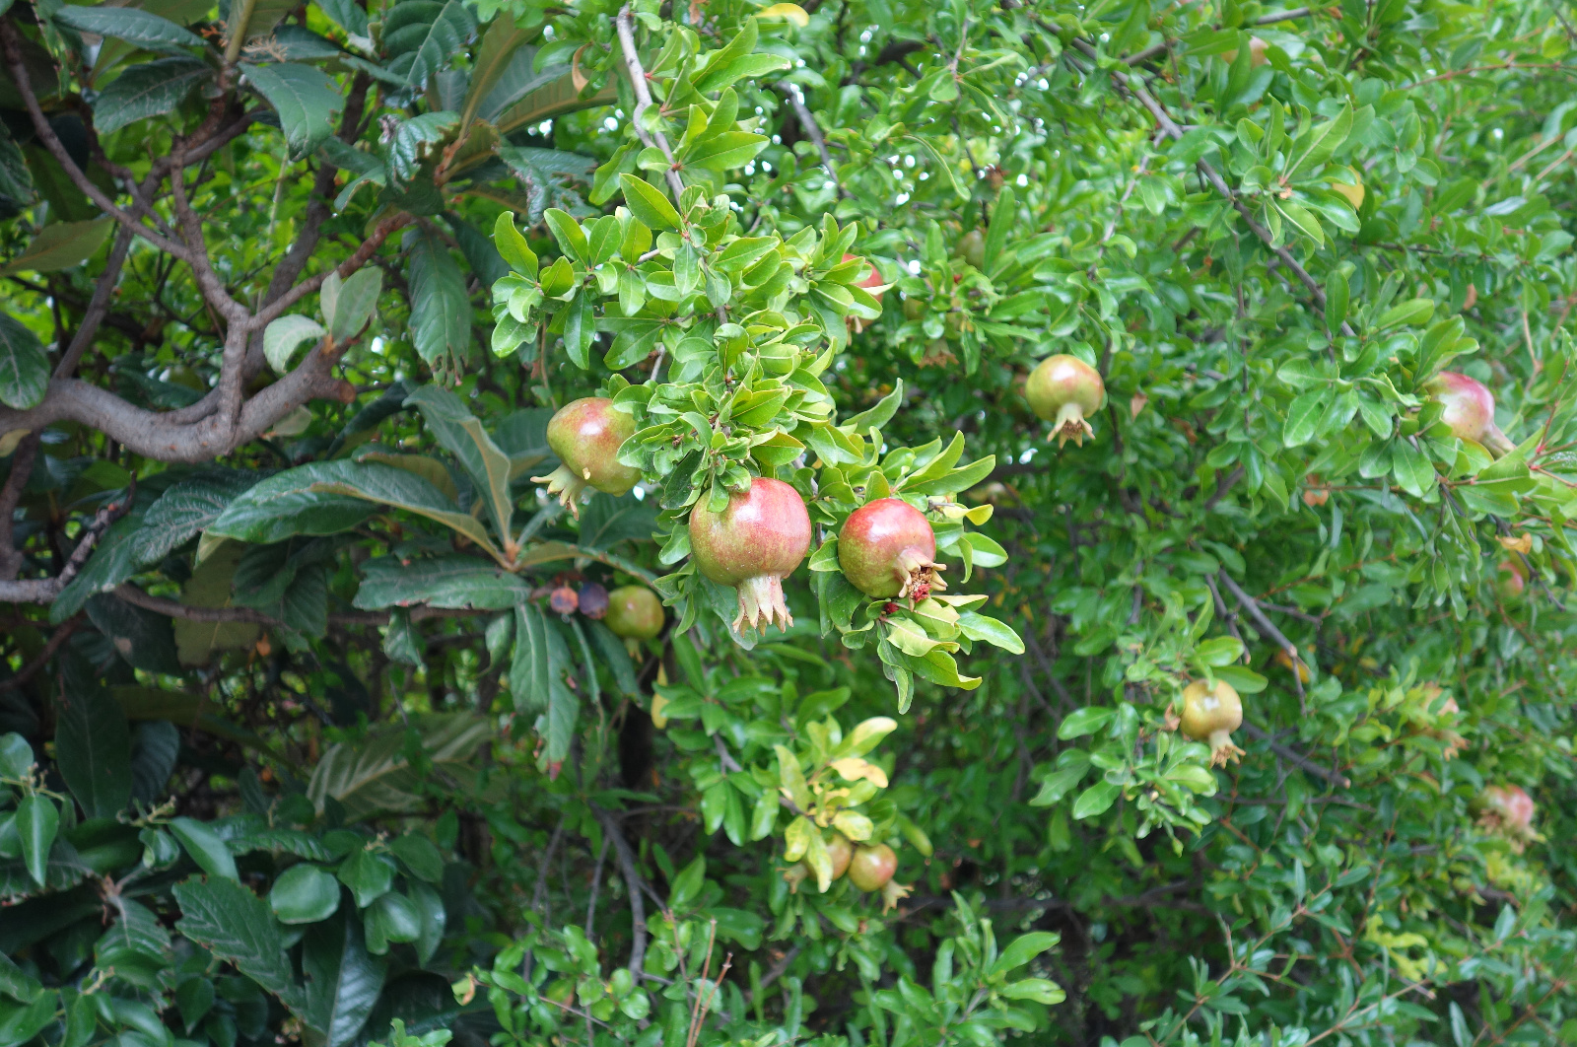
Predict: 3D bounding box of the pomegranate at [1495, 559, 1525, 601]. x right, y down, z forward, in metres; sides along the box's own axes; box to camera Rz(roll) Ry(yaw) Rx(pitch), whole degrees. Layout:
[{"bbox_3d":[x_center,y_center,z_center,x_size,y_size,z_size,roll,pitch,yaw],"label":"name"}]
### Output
[{"bbox_3d":[0.821,0.066,2.200,0.044,0.048,0.044,0,0,0],"label":"pomegranate"}]

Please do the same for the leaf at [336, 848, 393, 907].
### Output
[{"bbox_3d":[-0.330,0.275,1.500,0.044,0.050,0.014,6,-20,2],"label":"leaf"}]

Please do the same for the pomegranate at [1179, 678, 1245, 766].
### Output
[{"bbox_3d":[0.408,0.189,1.850,0.064,0.083,0.064,-13,-12,0],"label":"pomegranate"}]

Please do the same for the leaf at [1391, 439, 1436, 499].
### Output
[{"bbox_3d":[0.502,-0.045,1.550,0.031,0.053,0.011,-21,-14,-6],"label":"leaf"}]

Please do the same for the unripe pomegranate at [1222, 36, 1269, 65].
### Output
[{"bbox_3d":[0.511,-0.520,2.150,0.058,0.058,0.058,0,0,0],"label":"unripe pomegranate"}]

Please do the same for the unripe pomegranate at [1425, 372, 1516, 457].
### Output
[{"bbox_3d":[0.565,-0.091,1.600,0.092,0.055,0.055,43,0,12],"label":"unripe pomegranate"}]

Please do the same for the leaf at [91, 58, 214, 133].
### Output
[{"bbox_3d":[-0.545,-0.365,1.650,0.118,0.022,0.055,-28,45,-17],"label":"leaf"}]

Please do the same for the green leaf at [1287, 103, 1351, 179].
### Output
[{"bbox_3d":[0.391,-0.282,1.420,0.029,0.080,0.014,41,9,12],"label":"green leaf"}]

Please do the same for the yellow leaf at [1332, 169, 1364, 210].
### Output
[{"bbox_3d":[0.494,-0.294,1.700,0.028,0.038,0.012,0,-3,6],"label":"yellow leaf"}]

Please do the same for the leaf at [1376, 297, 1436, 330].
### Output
[{"bbox_3d":[0.528,-0.178,1.650,0.054,0.022,0.009,-27,-47,12],"label":"leaf"}]

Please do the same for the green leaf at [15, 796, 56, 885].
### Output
[{"bbox_3d":[-0.579,0.244,1.480,0.033,0.071,0.014,-6,-11,-1],"label":"green leaf"}]

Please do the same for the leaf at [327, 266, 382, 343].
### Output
[{"bbox_3d":[-0.360,-0.181,1.600,0.031,0.073,0.012,32,-6,-2],"label":"leaf"}]

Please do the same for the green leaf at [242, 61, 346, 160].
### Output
[{"bbox_3d":[-0.413,-0.343,1.600,0.068,0.133,0.031,-9,-37,-34],"label":"green leaf"}]

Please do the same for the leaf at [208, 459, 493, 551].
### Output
[{"bbox_3d":[-0.341,-0.014,1.500,0.235,0.075,0.085,0,0,-9],"label":"leaf"}]

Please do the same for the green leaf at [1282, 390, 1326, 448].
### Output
[{"bbox_3d":[0.428,-0.087,1.600,0.028,0.060,0.011,35,-9,9],"label":"green leaf"}]

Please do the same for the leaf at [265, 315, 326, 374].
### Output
[{"bbox_3d":[-0.410,-0.149,1.600,0.050,0.049,0.032,0,0,0],"label":"leaf"}]

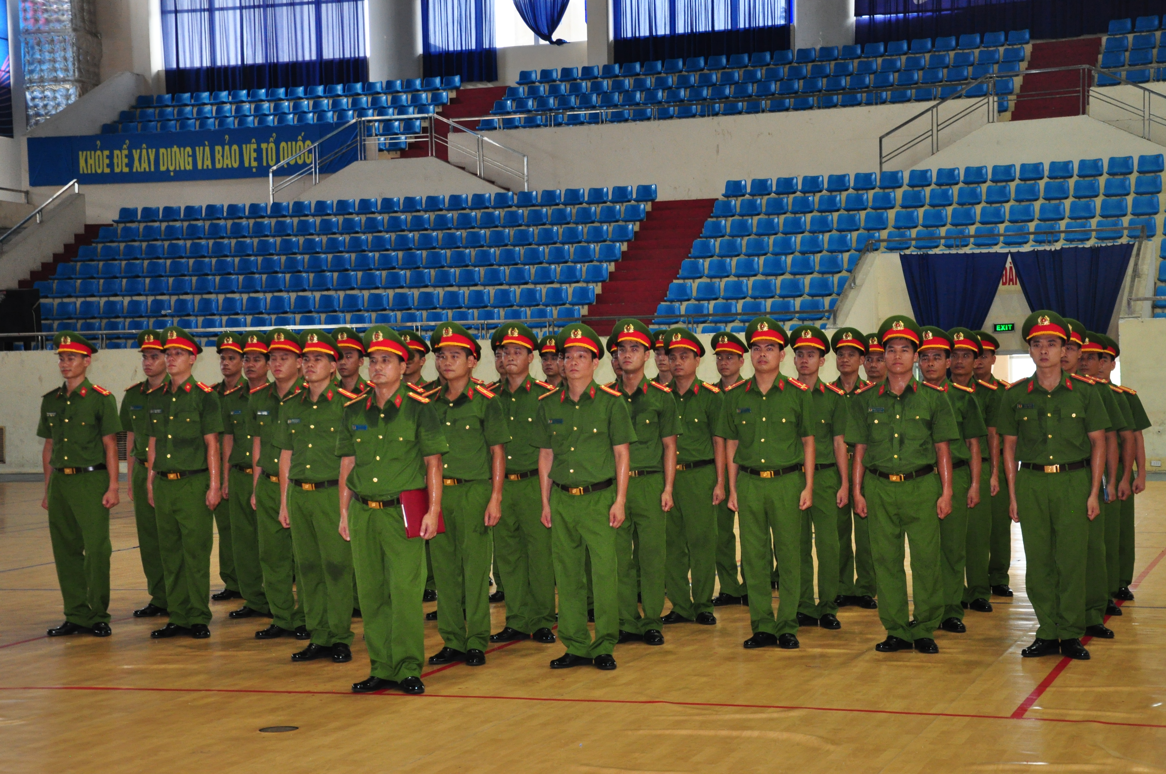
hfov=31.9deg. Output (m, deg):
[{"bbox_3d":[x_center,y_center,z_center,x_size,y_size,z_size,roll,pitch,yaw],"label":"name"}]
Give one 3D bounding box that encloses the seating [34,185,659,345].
[{"bbox_3d":[-4.650,-1.921,36.837,11.127,3.400,5.584,-1,0,19],"label":"seating"}]

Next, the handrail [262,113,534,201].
[{"bbox_3d":[-3.705,-4.568,40.668,5.588,1.582,0.150,-1,0,19],"label":"handrail"}]

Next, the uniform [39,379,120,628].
[{"bbox_3d":[-3.016,0.693,12.200,0.525,1.489,0.280,-1,1,19],"label":"uniform"}]

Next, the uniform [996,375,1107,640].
[{"bbox_3d":[2.441,0.621,10.550,0.570,1.384,0.280,-1,1,19],"label":"uniform"}]

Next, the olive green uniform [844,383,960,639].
[{"bbox_3d":[1.697,0.649,10.800,0.580,1.400,0.280,-1,1,19],"label":"olive green uniform"}]

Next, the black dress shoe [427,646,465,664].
[{"bbox_3d":[-0.702,1.405,10.803,0.285,0.100,0.102,-1,0,-44],"label":"black dress shoe"}]

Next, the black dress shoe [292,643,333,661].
[{"bbox_3d":[-1.479,1.431,11.132,0.102,0.102,0.285,-1,0,43],"label":"black dress shoe"}]

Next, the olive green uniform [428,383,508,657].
[{"bbox_3d":[-0.654,0.695,10.800,0.570,1.424,0.300,-1,0,20],"label":"olive green uniform"}]

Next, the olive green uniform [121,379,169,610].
[{"bbox_3d":[-2.803,0.706,13.382,0.560,1.513,0.300,-1,0,20],"label":"olive green uniform"}]

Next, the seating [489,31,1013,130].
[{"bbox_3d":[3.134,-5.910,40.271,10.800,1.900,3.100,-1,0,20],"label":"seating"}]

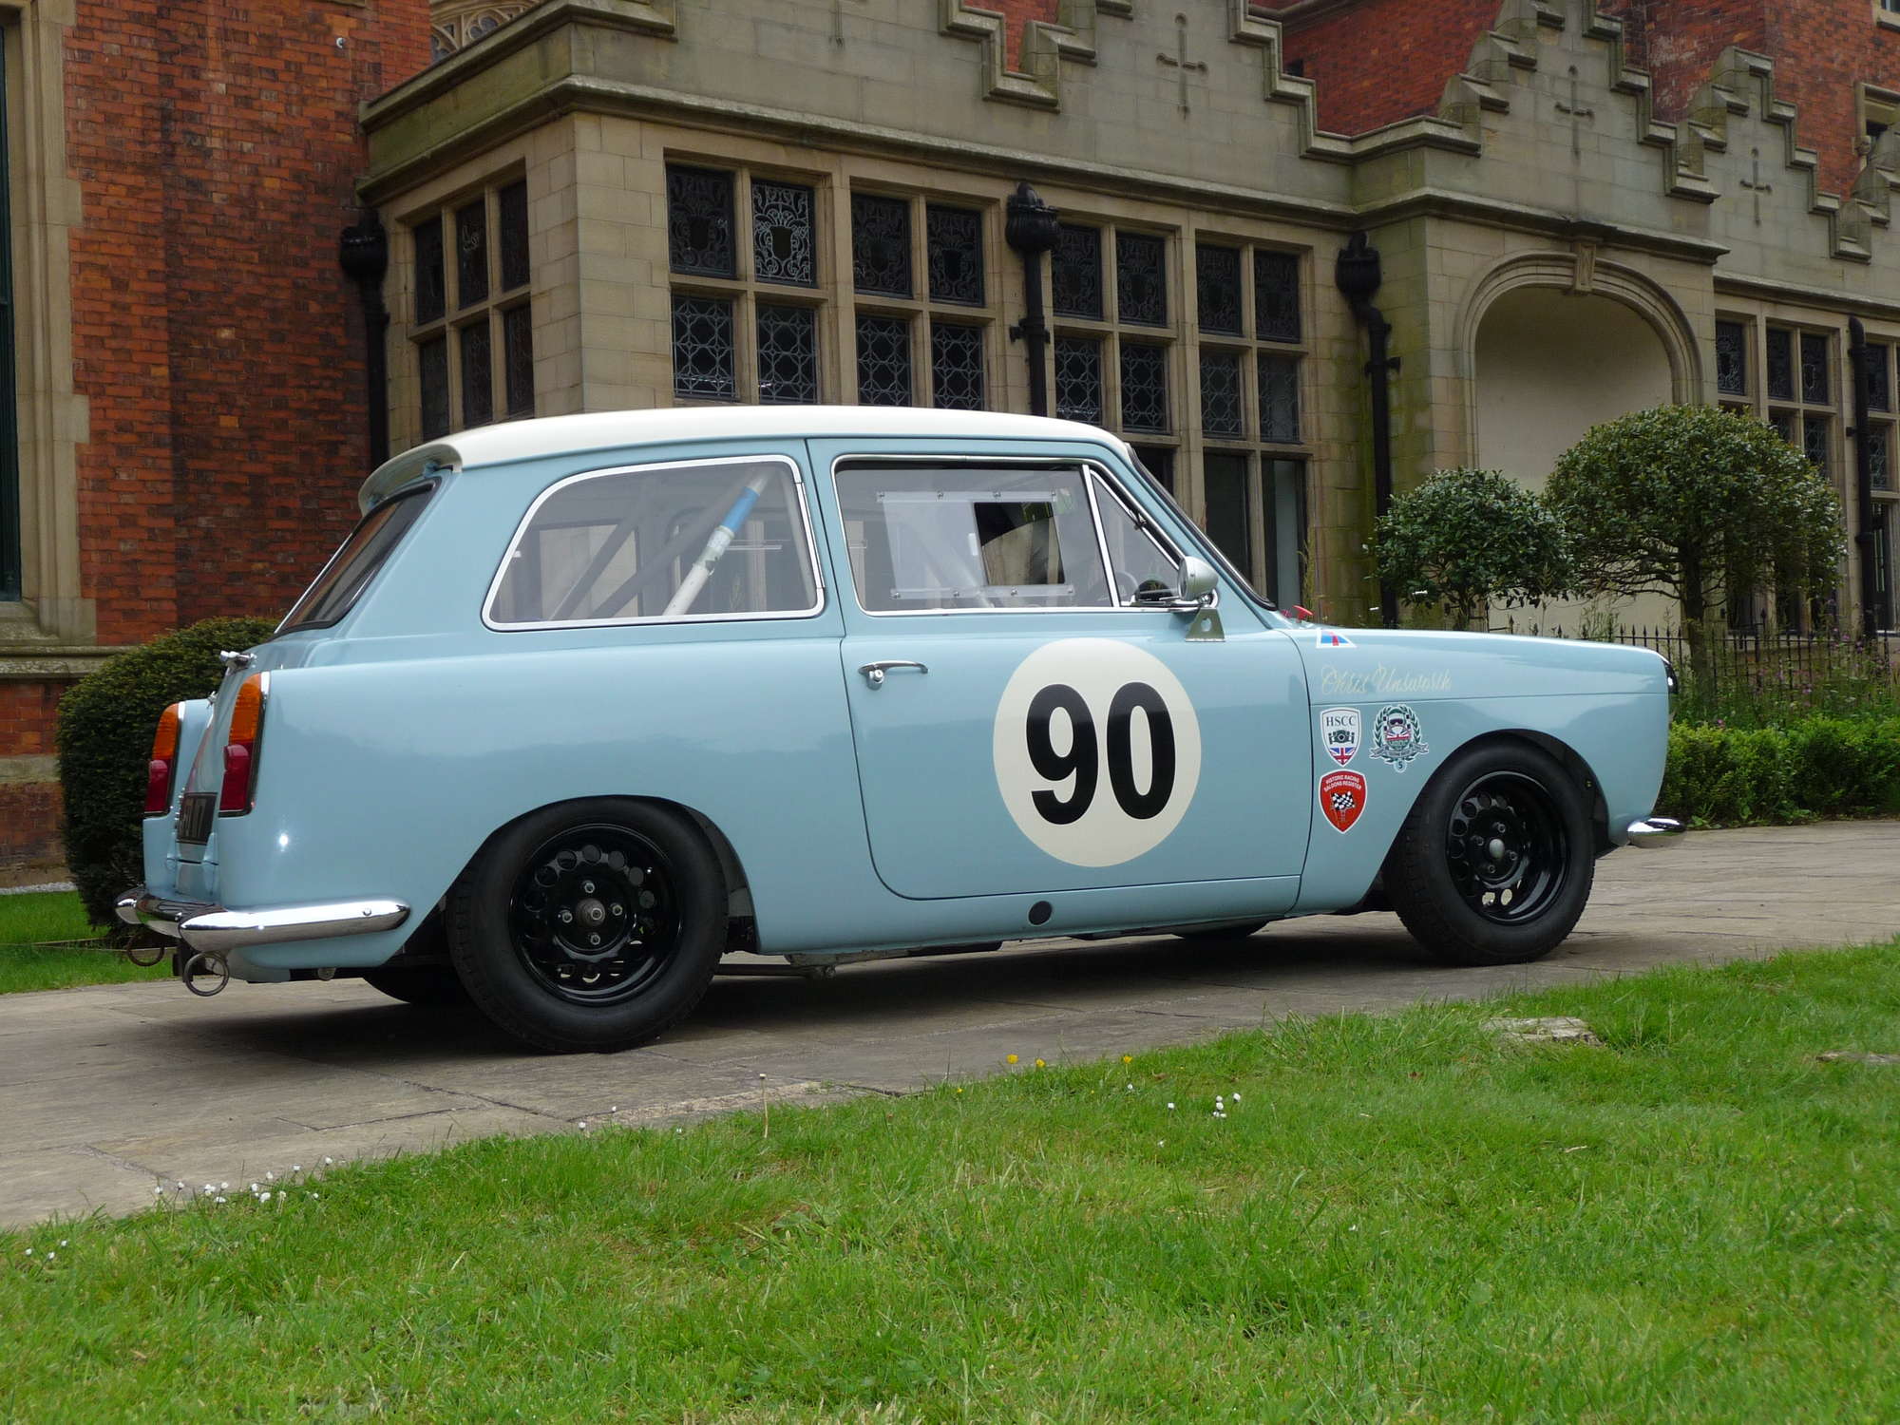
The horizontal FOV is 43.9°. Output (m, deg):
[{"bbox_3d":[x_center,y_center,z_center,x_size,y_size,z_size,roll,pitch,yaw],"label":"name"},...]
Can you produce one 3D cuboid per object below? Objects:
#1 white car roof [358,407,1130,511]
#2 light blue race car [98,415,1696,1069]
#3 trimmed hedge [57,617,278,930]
[{"bbox_3d":[-0.527,-0.587,5.515,1.680,0.225,1.140,-2,-1,-25],"label":"white car roof"},{"bbox_3d":[-0.046,-0.030,5.712,3.680,1.375,1.520,-2,-1,-25],"label":"light blue race car"},{"bbox_3d":[-2.835,0.251,9.600,1.540,1.270,1.520,-2,-1,0],"label":"trimmed hedge"}]

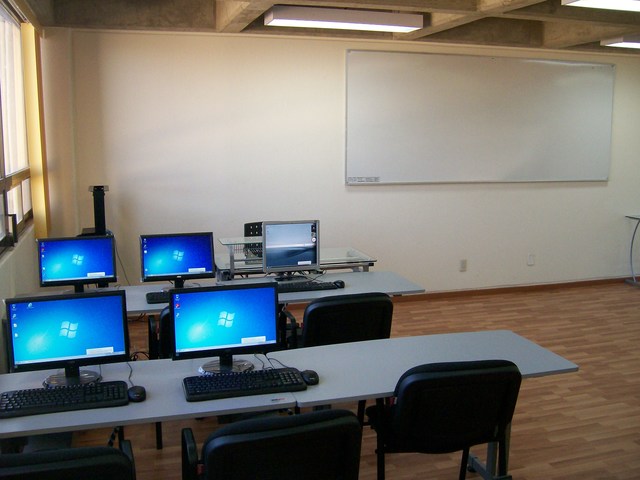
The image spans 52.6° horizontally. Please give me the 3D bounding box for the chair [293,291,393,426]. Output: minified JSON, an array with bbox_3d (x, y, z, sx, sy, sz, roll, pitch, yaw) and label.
[{"bbox_3d":[0.091,0.652,3.867,0.585,0.820,0.580,-3,11,-16],"label":"chair"}]

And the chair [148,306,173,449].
[{"bbox_3d":[-0.648,0.685,3.650,0.585,0.820,0.580,-3,11,-16],"label":"chair"}]

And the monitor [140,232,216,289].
[{"bbox_3d":[-0.864,0.123,3.944,0.433,0.336,0.200,-3,11,-16],"label":"monitor"}]

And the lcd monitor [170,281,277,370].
[{"bbox_3d":[-0.388,0.352,2.650,0.443,0.345,0.200,-4,11,-21],"label":"lcd monitor"}]

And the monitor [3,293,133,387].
[{"bbox_3d":[-0.961,0.375,2.483,0.440,0.348,0.200,-4,11,-21],"label":"monitor"}]

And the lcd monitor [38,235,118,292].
[{"bbox_3d":[-1.419,0.145,3.803,0.432,0.338,0.200,-3,11,-18],"label":"lcd monitor"}]

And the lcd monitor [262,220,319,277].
[{"bbox_3d":[-0.185,0.062,4.175,0.363,0.382,0.200,-2,10,-12],"label":"lcd monitor"}]

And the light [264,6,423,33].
[{"bbox_3d":[0.205,-1.731,5.088,1.240,0.107,0.275,-3,11,-17],"label":"light"}]

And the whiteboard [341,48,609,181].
[{"bbox_3d":[1.656,-1.171,6.370,2.960,1.230,0.035,-3,11,-16],"label":"whiteboard"}]

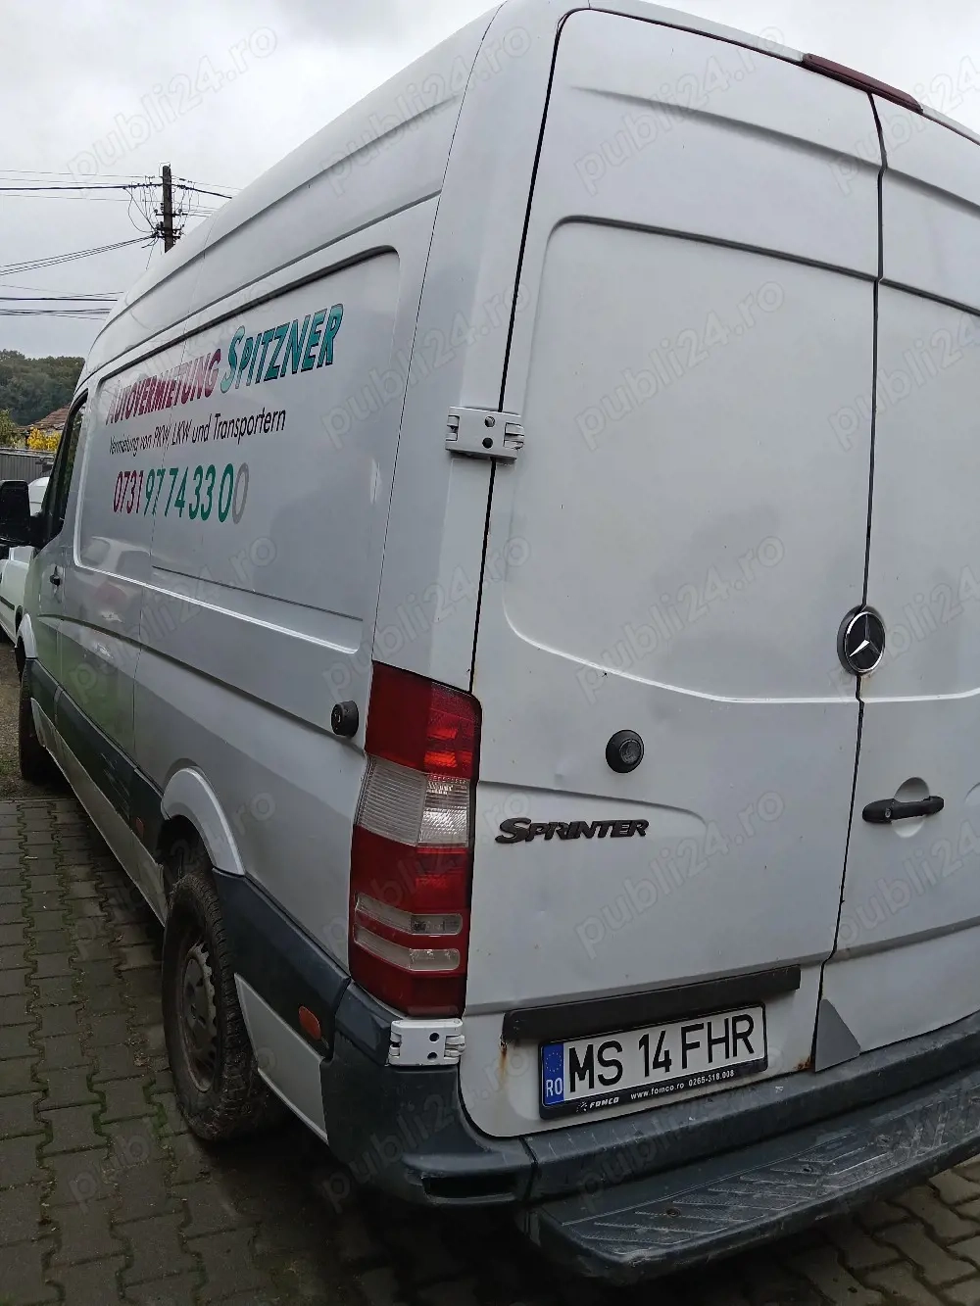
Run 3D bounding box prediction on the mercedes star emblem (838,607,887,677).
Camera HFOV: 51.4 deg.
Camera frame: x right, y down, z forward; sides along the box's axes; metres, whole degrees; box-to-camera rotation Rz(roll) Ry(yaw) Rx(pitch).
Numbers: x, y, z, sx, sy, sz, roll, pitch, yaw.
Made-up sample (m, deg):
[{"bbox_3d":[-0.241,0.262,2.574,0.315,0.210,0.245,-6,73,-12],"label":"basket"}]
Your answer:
[{"bbox_3d":[0.745,-0.018,2.020,0.136,0.136,0.027,0,4,-31],"label":"mercedes star emblem"}]

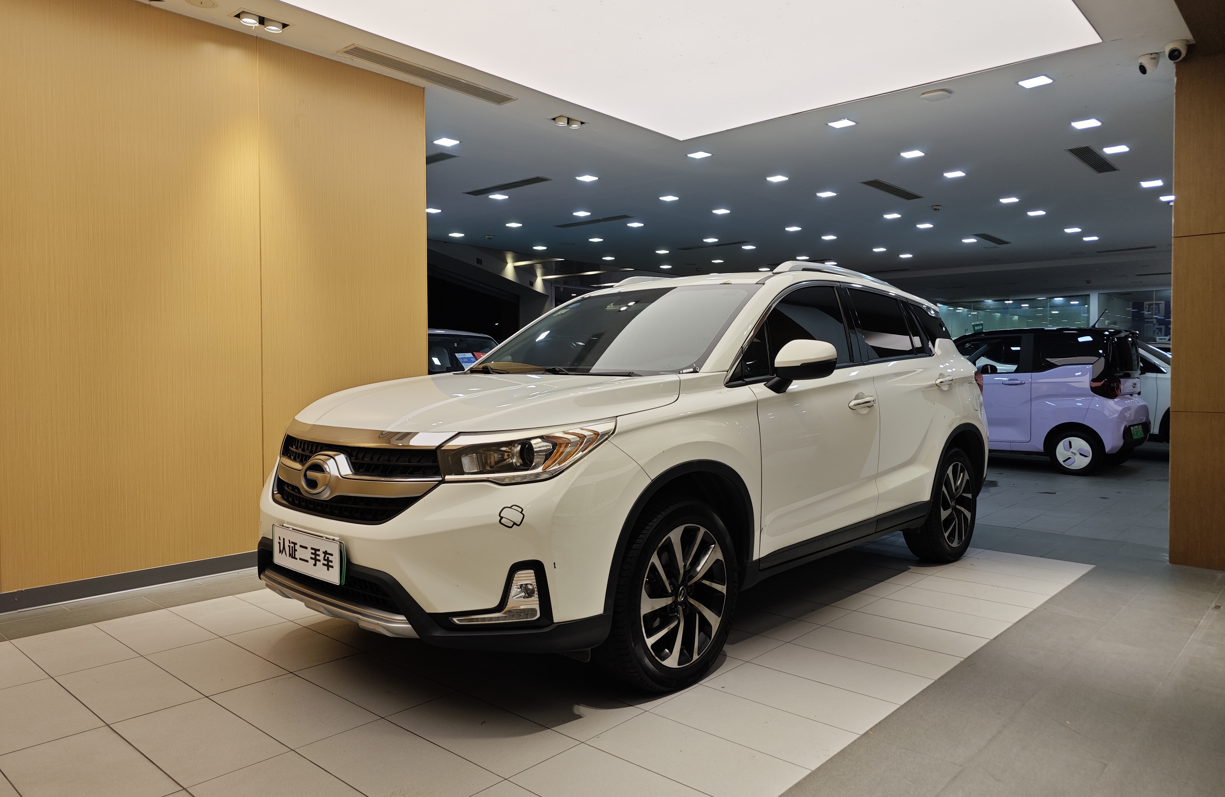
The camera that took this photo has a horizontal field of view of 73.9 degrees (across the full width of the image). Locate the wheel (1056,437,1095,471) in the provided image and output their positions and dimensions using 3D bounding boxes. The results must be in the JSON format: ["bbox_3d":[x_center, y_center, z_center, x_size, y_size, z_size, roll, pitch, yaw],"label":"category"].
[{"bbox_3d":[5.050,0.597,8.895,0.370,0.365,0.130,1,2,42],"label":"wheel"}]

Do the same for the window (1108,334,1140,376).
[{"bbox_3d":[5.776,-0.479,9.153,0.140,0.460,1.120,1,2,42],"label":"window"}]

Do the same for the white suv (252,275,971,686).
[{"bbox_3d":[0.503,0.129,4.345,1.900,1.700,4.520,1,2,42],"label":"white suv"}]

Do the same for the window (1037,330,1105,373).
[{"bbox_3d":[5.023,-0.511,8.926,0.660,0.460,0.080,1,2,42],"label":"window"}]

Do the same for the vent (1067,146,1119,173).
[{"bbox_3d":[4.338,-2.155,7.328,0.180,0.040,1.120,1,2,42],"label":"vent"}]

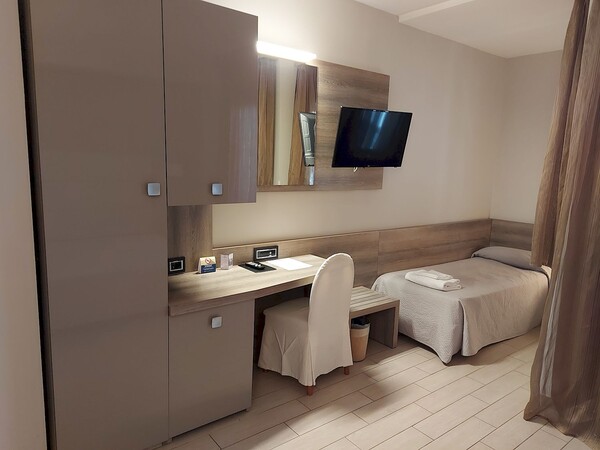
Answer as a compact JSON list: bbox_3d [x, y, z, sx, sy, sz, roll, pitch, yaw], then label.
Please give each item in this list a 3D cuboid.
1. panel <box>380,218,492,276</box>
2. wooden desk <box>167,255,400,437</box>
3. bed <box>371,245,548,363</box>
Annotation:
[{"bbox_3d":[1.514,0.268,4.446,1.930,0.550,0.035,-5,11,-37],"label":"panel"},{"bbox_3d":[-0.074,0.683,2.974,1.940,0.753,0.560,-5,11,-37],"label":"wooden desk"},{"bbox_3d":[1.728,0.647,4.125,1.980,0.590,0.865,-5,11,-37],"label":"bed"}]

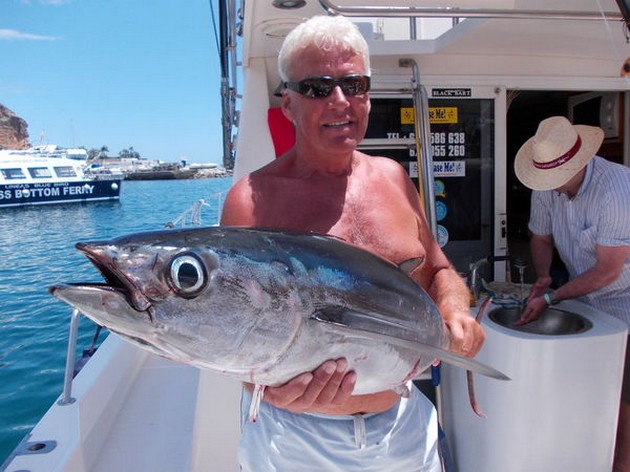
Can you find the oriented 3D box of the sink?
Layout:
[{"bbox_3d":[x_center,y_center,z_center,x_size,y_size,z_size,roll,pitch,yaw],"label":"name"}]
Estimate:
[{"bbox_3d":[0.807,0.371,1.830,0.370,0.150,0.370,-1,8,0],"label":"sink"}]

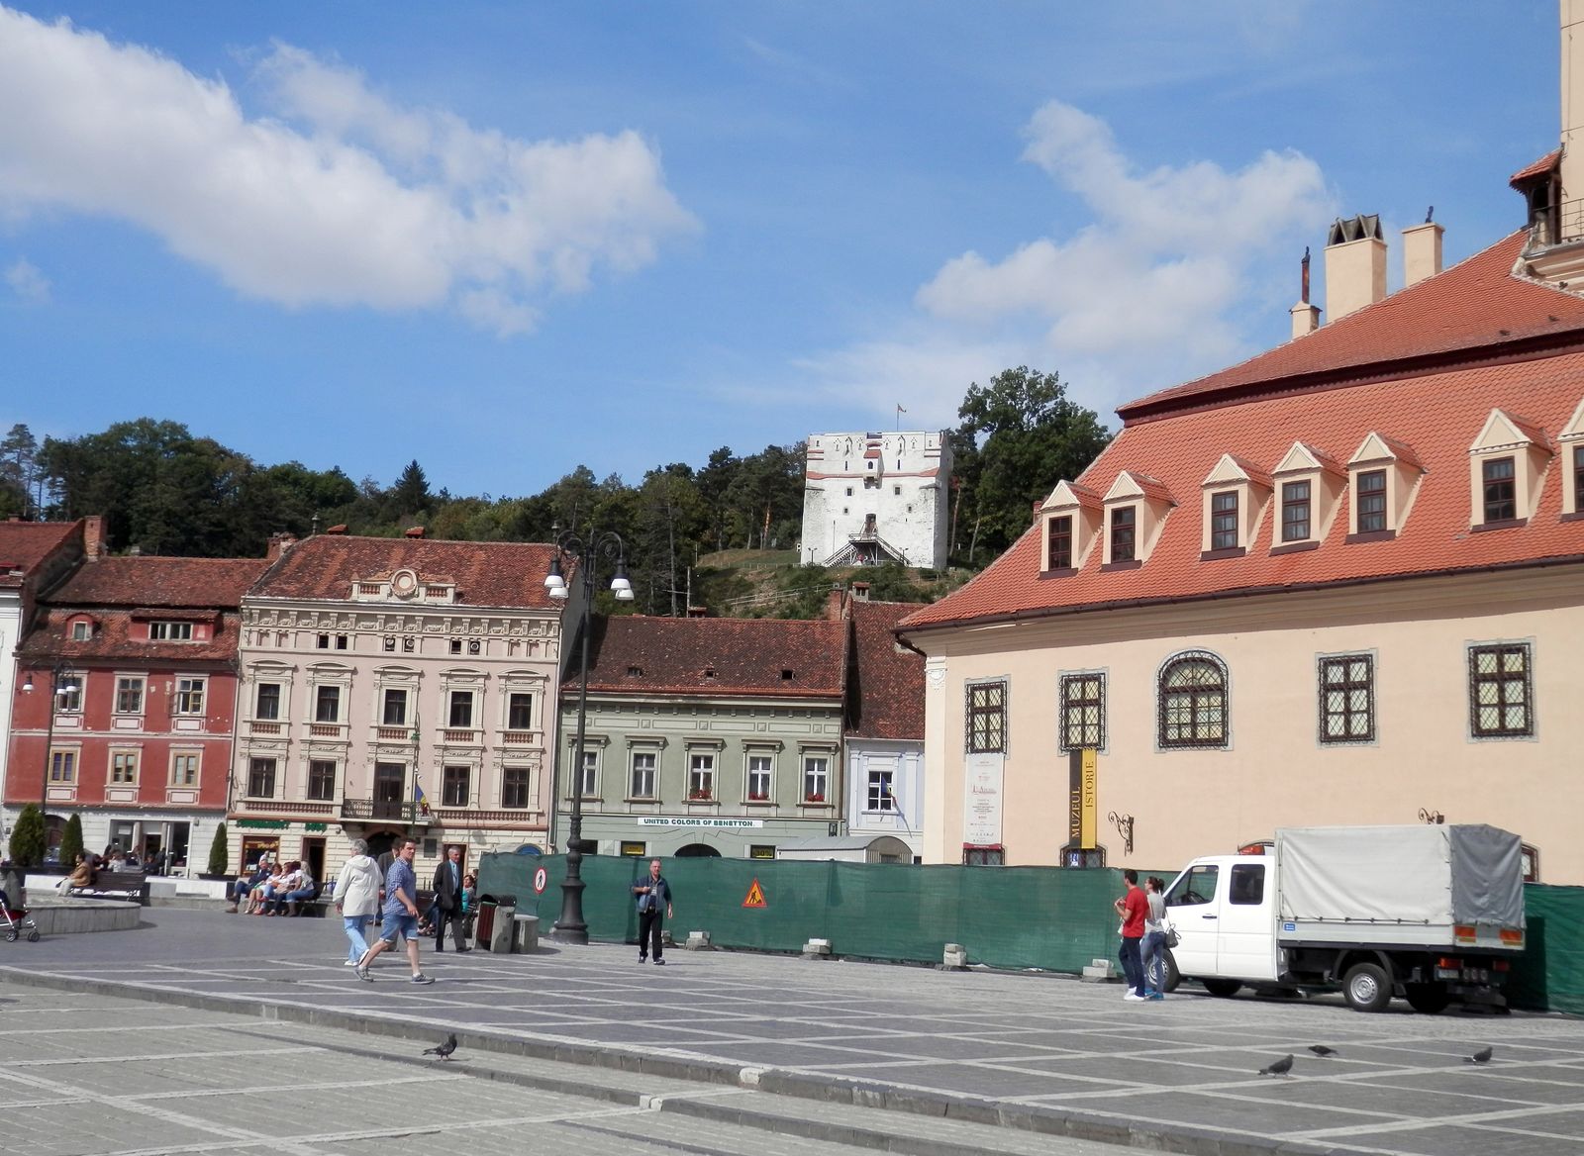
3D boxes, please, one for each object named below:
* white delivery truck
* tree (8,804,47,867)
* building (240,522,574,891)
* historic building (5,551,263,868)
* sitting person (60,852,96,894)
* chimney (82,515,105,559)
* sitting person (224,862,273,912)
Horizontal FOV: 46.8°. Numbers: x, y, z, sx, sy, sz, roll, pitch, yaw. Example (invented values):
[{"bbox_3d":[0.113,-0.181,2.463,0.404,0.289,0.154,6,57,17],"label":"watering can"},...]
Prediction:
[{"bbox_3d":[7.726,5.064,27.492,2.069,2.620,5.812,11,-14,-41],"label":"white delivery truck"},{"bbox_3d":[-21.792,7.326,52.155,1.080,1.800,1.080,2,-10,0],"label":"tree"},{"bbox_3d":[-17.967,6.859,89.066,14.590,17.606,14.000,2,-10,-2],"label":"building"},{"bbox_3d":[-31.560,7.048,93.155,10.740,16.450,12.000,1,-10,2],"label":"historic building"},{"bbox_3d":[-18.911,7.885,48.393,0.850,1.260,0.550,9,-12,-36],"label":"sitting person"},{"bbox_3d":[-33.716,-1.945,88.500,0.850,2.200,0.800,2,-10,0],"label":"chimney"},{"bbox_3d":[-13.178,7.506,44.451,0.950,1.260,0.600,10,-13,-39],"label":"sitting person"}]

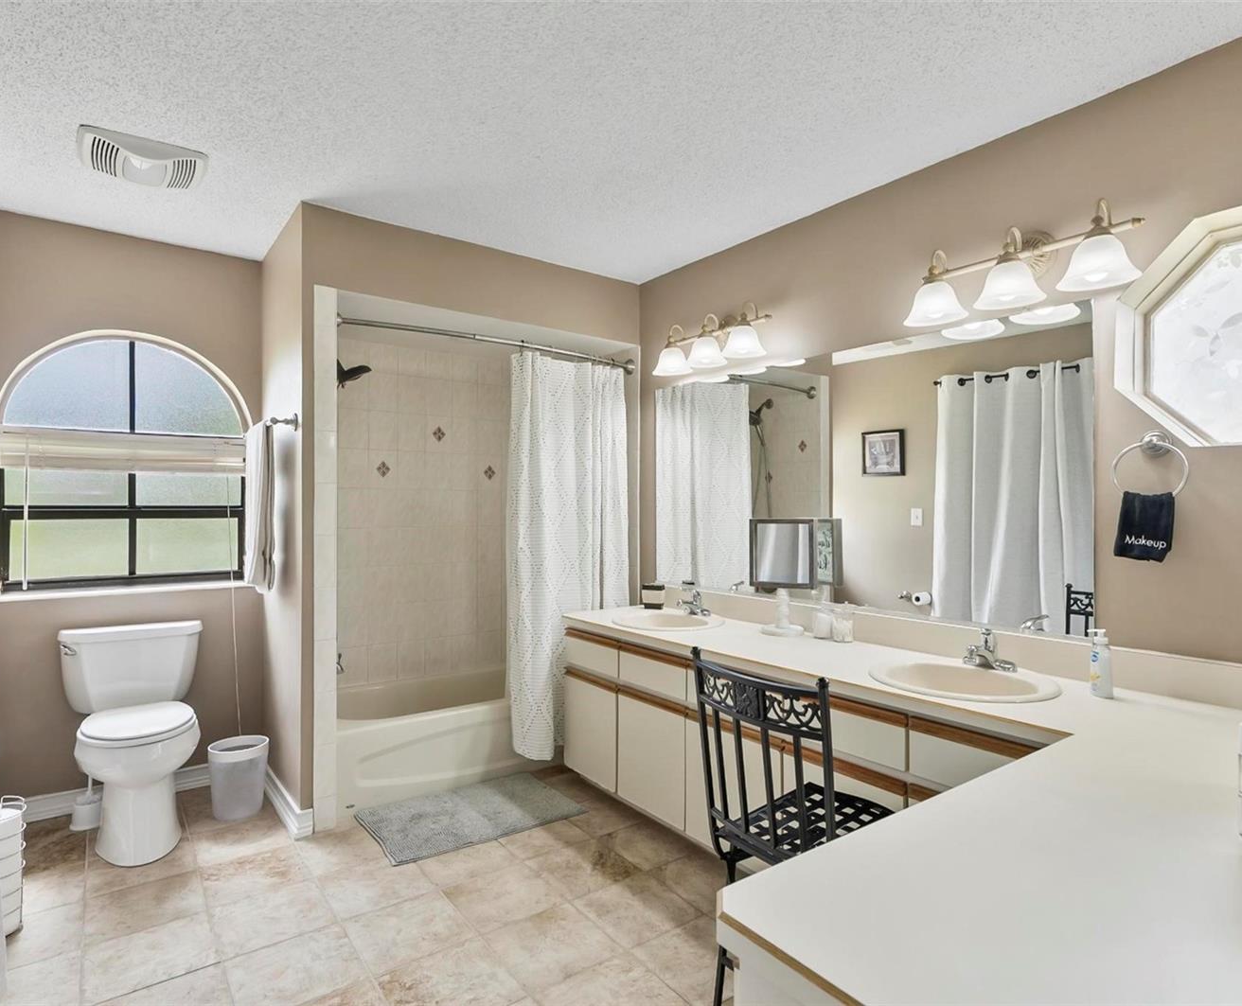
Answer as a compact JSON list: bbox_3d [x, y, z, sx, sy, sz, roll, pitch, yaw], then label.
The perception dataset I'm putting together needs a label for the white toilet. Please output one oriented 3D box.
[{"bbox_3d":[-1.897,0.893,2.632,0.475,0.764,0.690,0,0,-38],"label":"white toilet"}]

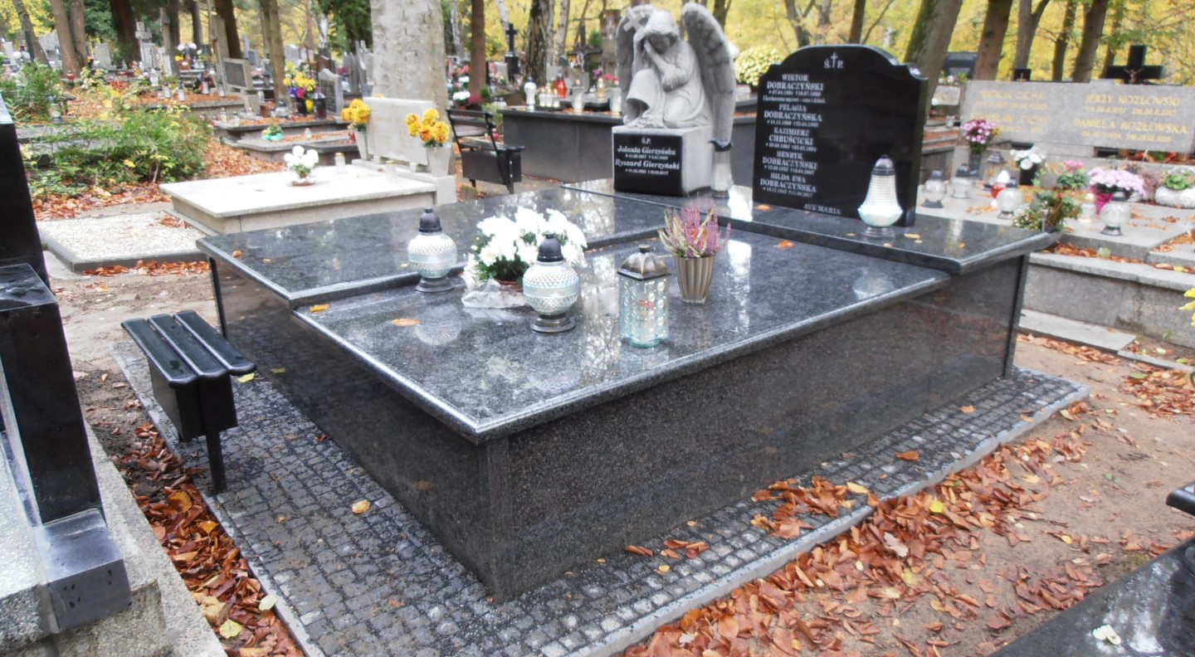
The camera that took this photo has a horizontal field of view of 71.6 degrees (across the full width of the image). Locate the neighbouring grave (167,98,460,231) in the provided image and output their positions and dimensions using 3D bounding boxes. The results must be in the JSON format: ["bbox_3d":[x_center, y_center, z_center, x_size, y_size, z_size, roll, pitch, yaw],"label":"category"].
[{"bbox_3d":[-2.638,-1.511,7.359,2.054,0.951,2.192,-14,22,-35],"label":"neighbouring grave"}]

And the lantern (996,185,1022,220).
[{"bbox_3d":[2.529,-0.794,5.078,0.163,0.233,0.163,-12,21,-28],"label":"lantern"}]

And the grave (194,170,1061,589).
[{"bbox_3d":[0.029,-0.154,4.034,2.983,0.625,2.772,-15,23,-35],"label":"grave"}]

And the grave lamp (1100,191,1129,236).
[{"bbox_3d":[2.627,-0.584,4.190,0.152,0.218,0.152,-14,22,-35],"label":"grave lamp"}]

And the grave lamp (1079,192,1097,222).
[{"bbox_3d":[2.937,-0.726,4.917,0.103,0.185,0.103,-12,21,-28],"label":"grave lamp"}]

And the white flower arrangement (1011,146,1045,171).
[{"bbox_3d":[3.200,-1.261,6.167,0.238,0.189,0.255,-12,21,-28],"label":"white flower arrangement"}]

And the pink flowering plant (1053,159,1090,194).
[{"bbox_3d":[3.371,-1.081,5.856,0.220,0.225,0.220,-15,23,-33],"label":"pink flowering plant"}]

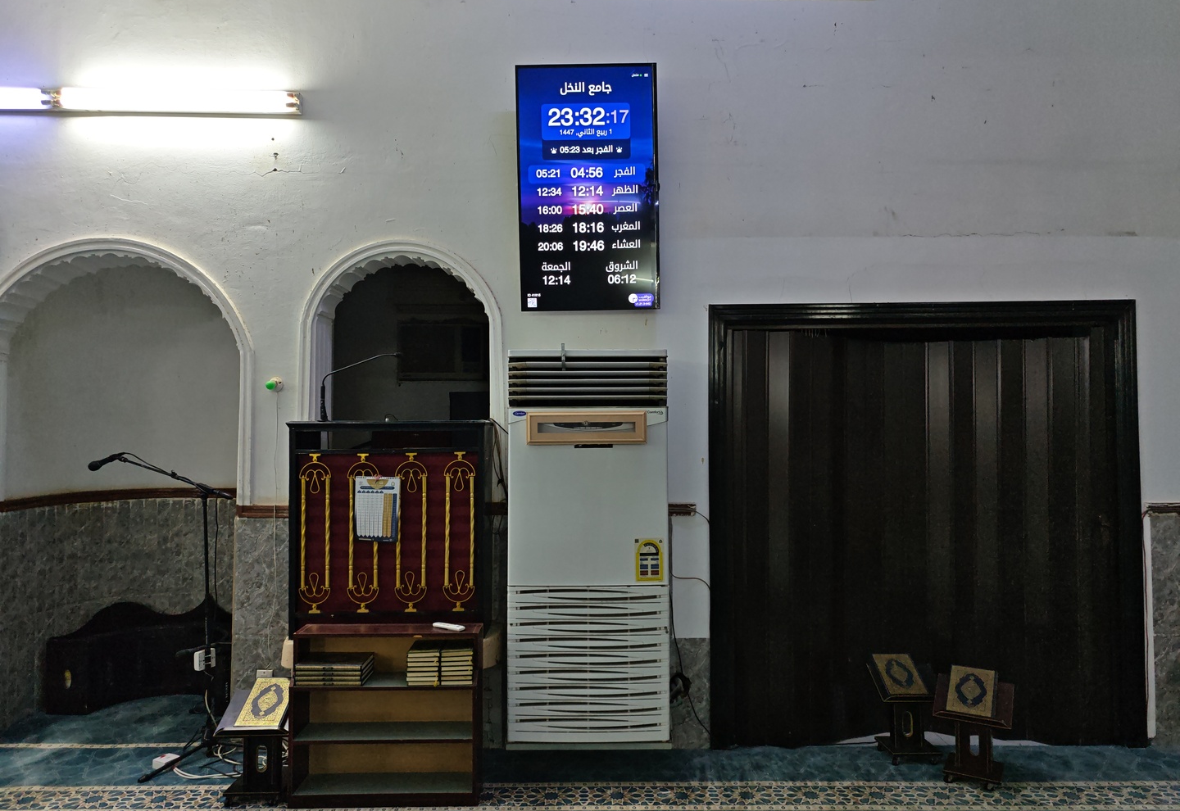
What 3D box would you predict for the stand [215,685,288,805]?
[{"bbox_3d":[-1.423,1.458,3.409,0.320,0.475,0.225,0,-2,0],"label":"stand"}]

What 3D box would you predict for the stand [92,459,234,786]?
[{"bbox_3d":[-2.037,0.975,3.817,0.800,1.475,0.500,0,-2,0],"label":"stand"}]

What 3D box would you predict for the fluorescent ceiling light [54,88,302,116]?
[{"bbox_3d":[-2.065,-1.516,3.928,1.220,0.100,0.080,0,-2,0],"label":"fluorescent ceiling light"}]

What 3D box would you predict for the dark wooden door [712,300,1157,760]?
[{"bbox_3d":[1.685,0.592,3.961,2.150,2.215,0.120,0,-2,0],"label":"dark wooden door"}]

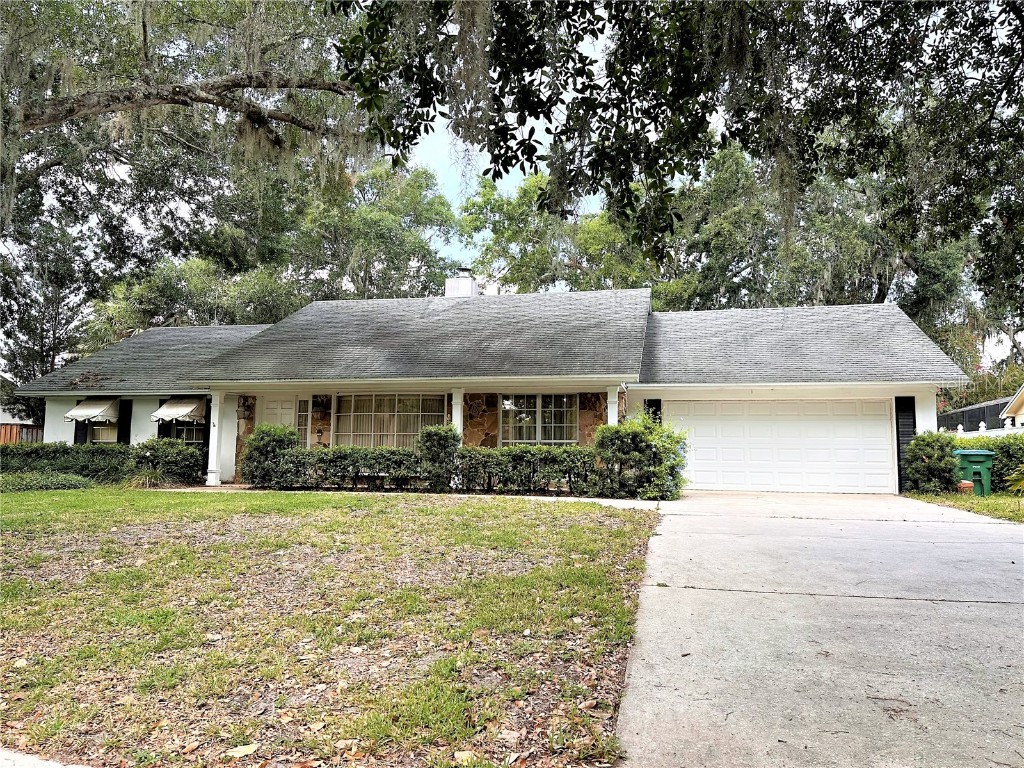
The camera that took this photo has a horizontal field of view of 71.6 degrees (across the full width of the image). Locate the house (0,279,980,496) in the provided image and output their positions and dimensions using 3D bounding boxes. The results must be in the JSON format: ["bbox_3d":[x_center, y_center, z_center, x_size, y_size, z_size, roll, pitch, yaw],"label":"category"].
[{"bbox_3d":[-1.247,-0.302,21.489,24.028,6.373,11.736,-1,-5,12],"label":"house"}]

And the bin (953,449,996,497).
[{"bbox_3d":[10.696,2.032,16.477,0.740,1.080,0.840,-1,-5,20],"label":"bin"}]

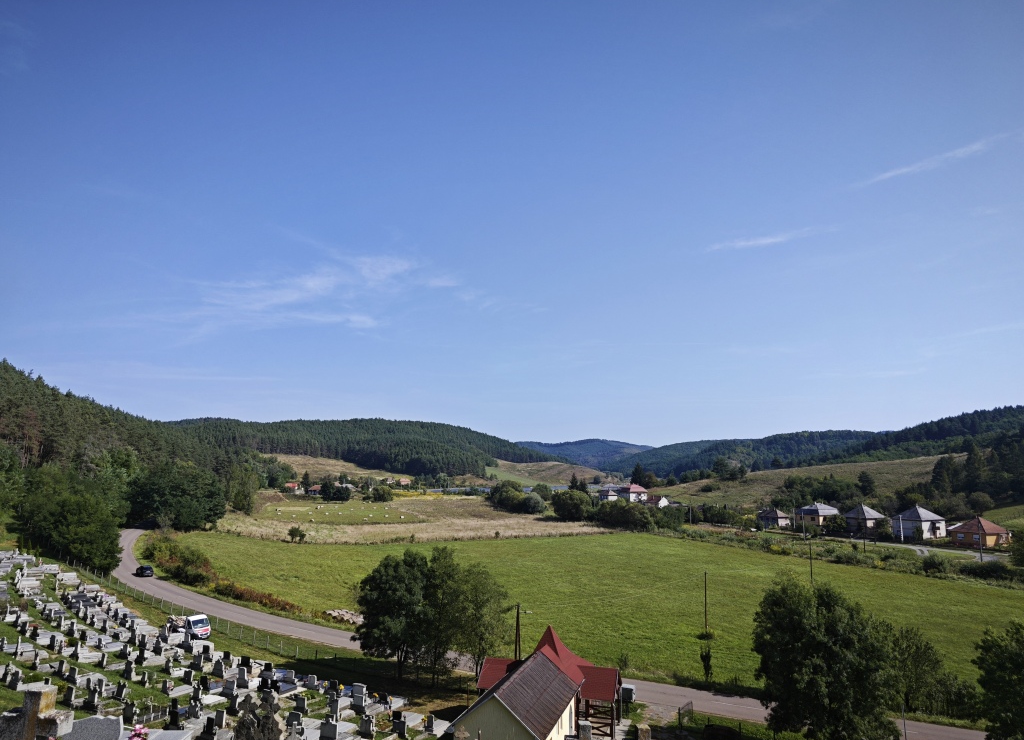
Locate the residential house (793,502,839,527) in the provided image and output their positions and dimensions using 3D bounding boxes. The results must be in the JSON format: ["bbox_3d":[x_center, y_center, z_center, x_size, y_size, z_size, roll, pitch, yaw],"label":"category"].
[{"bbox_3d":[102.221,49.024,228.124,9.045,8.717,10.176,3,-8,-23],"label":"residential house"}]

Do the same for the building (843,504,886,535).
[{"bbox_3d":[108.988,46.361,211.264,7.847,8.726,7.847,3,-8,-23],"label":"building"}]

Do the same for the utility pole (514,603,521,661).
[{"bbox_3d":[0.491,24.091,59.150,0.550,7.490,0.300,0,-8,0],"label":"utility pole"}]

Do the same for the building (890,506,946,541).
[{"bbox_3d":[116.785,43.498,195.877,9.684,9.222,9.393,3,-8,-23],"label":"building"}]

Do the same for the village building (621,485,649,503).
[{"bbox_3d":[58.792,60.008,328.408,9.823,9.366,8.841,3,-8,-23],"label":"village building"}]

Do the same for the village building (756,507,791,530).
[{"bbox_3d":[94.028,52.759,243.478,6.549,6.637,9.703,3,-8,-23],"label":"village building"}]

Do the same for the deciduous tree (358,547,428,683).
[{"bbox_3d":[-10.885,22.200,62.239,7.000,11.450,7.000,0,-8,0],"label":"deciduous tree"}]

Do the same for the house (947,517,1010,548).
[{"bbox_3d":[123.450,42.531,180.117,9.348,7.088,9.259,3,-8,-23],"label":"house"}]

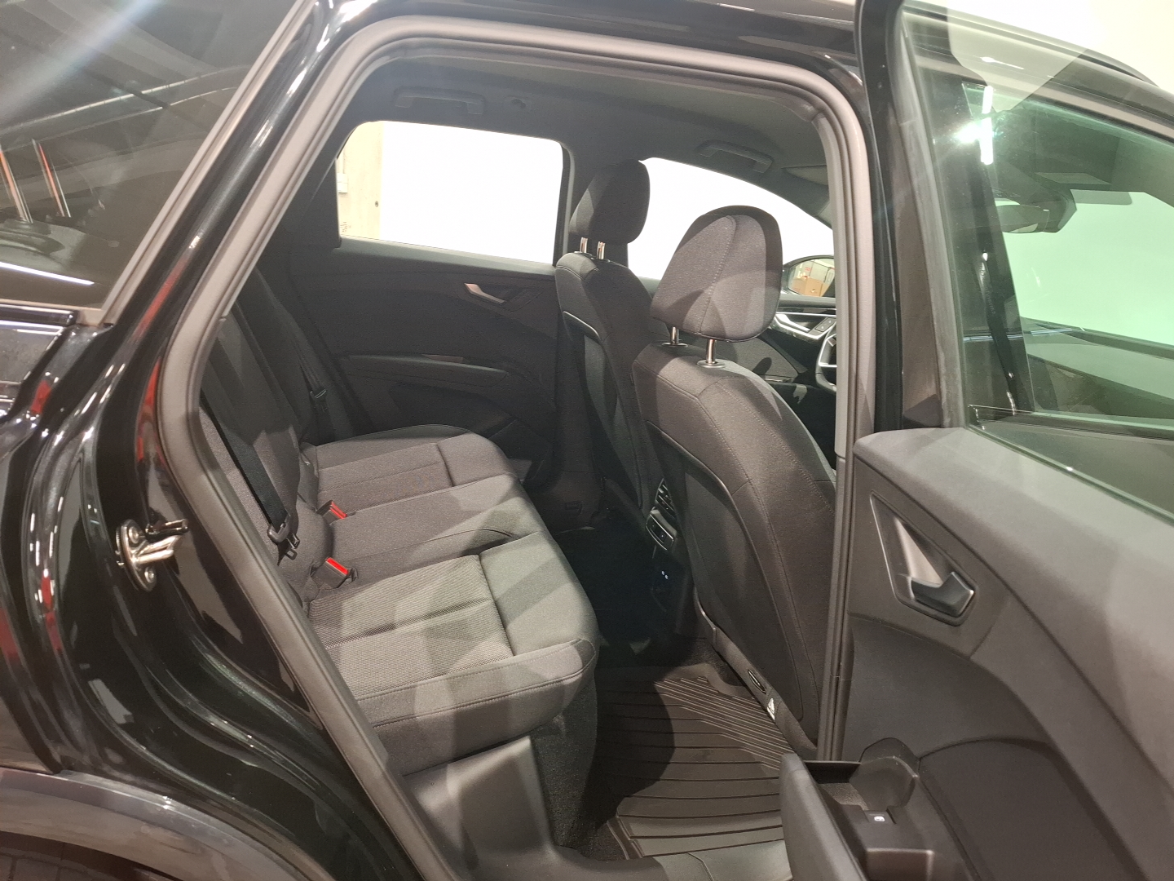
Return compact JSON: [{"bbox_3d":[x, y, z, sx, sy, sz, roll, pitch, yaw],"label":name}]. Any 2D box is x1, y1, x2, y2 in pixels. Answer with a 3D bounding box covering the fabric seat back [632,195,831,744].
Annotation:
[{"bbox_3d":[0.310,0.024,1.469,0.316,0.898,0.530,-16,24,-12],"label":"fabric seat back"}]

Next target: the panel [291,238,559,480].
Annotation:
[{"bbox_3d":[-0.478,-0.222,2.358,0.816,0.704,0.112,1,20,-19],"label":"panel"}]

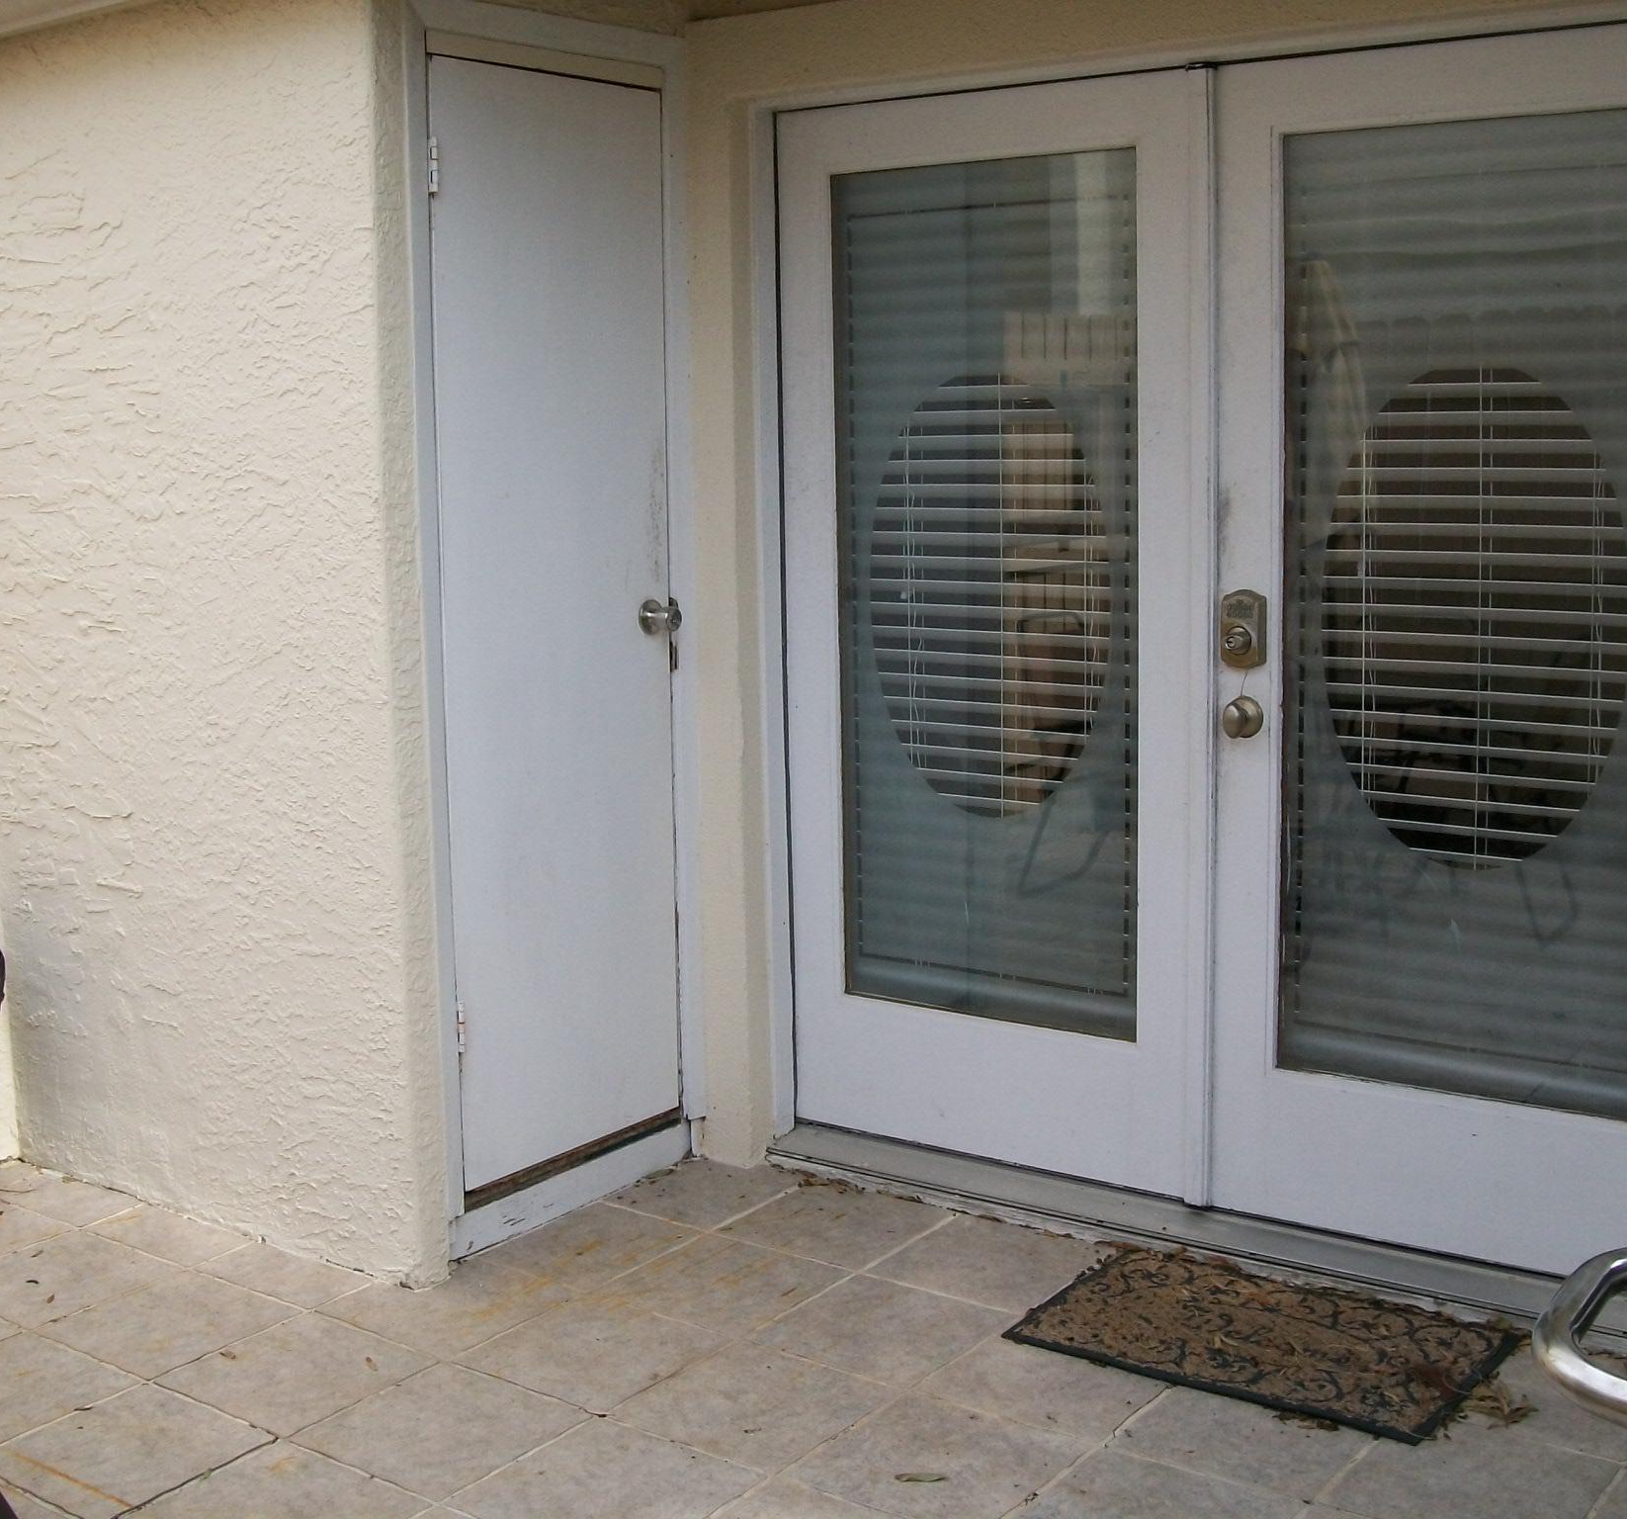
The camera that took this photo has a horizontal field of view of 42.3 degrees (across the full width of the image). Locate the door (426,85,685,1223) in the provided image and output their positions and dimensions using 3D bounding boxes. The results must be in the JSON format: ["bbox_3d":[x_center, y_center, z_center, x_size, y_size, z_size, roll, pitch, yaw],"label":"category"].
[{"bbox_3d":[-0.481,-0.251,3.954,0.045,2.030,0.610,5,10,37],"label":"door"}]

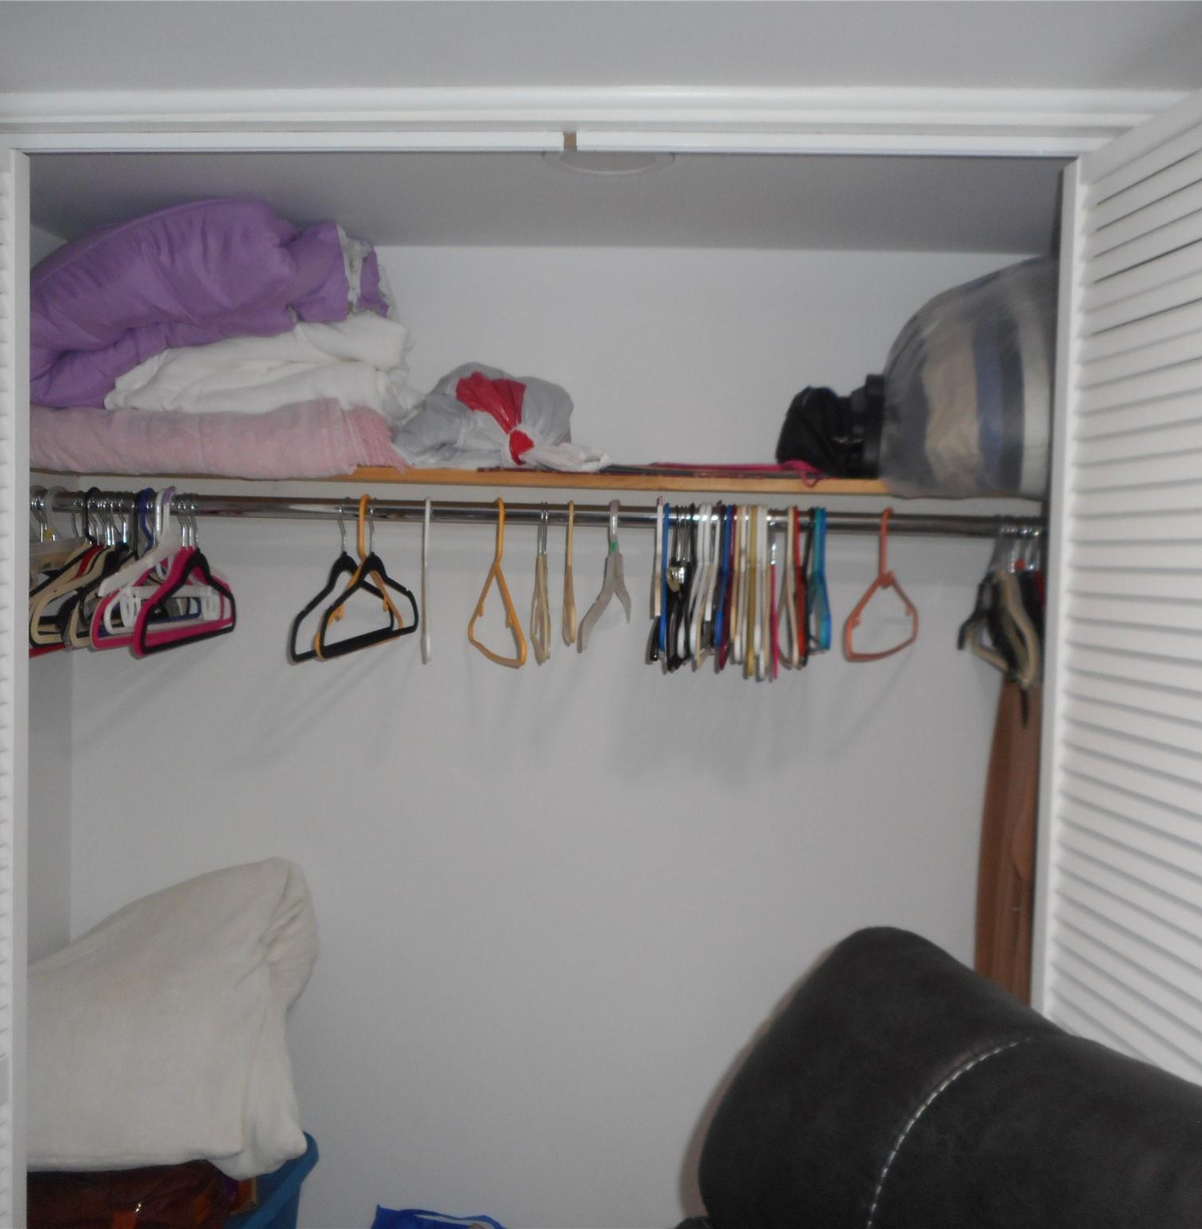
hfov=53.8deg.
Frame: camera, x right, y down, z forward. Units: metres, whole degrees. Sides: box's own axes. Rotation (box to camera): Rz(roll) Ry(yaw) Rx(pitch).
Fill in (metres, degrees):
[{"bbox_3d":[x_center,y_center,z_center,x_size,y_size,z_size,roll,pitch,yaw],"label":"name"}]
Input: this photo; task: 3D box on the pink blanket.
[{"bbox_3d":[-0.625,-0.285,2.015,0.655,0.117,0.330,2,3,3],"label":"pink blanket"}]

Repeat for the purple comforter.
[{"bbox_3d":[-0.617,-0.445,1.795,0.580,0.310,0.380,2,3,4],"label":"purple comforter"}]

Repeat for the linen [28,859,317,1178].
[{"bbox_3d":[-0.724,0.633,1.958,0.535,0.445,0.330,2,3,3],"label":"linen"}]

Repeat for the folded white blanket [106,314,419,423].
[{"bbox_3d":[-0.554,-0.407,2.010,0.530,0.155,0.320,2,3,3],"label":"folded white blanket"}]

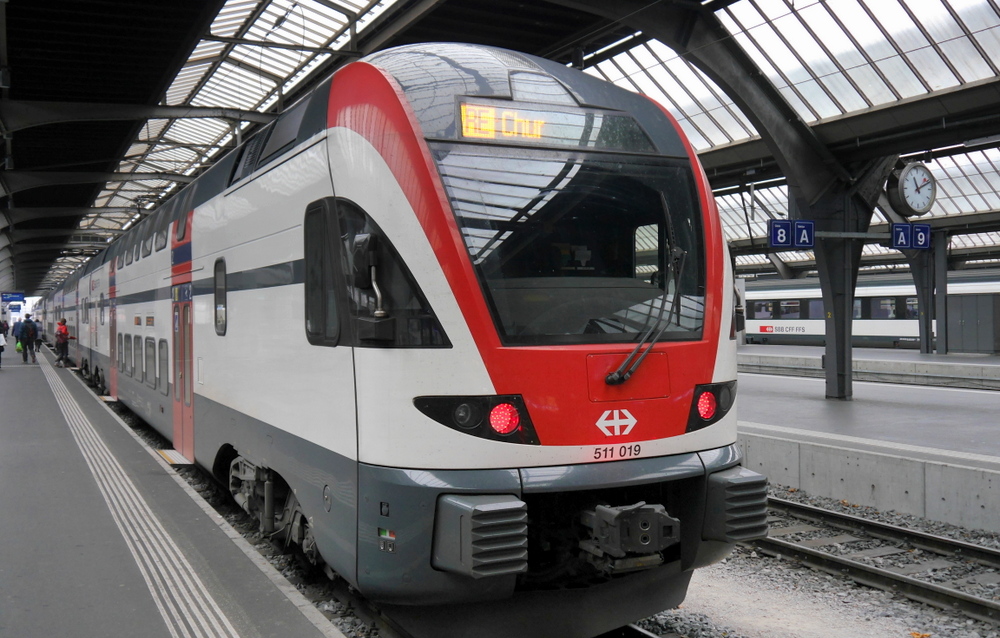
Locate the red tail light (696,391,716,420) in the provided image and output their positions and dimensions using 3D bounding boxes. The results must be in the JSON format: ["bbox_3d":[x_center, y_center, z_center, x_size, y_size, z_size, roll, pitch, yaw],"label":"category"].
[{"bbox_3d":[1.298,0.550,6.224,0.175,0.175,0.060,-1,1,-38],"label":"red tail light"}]

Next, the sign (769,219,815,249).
[{"bbox_3d":[5.160,-1.506,17.405,1.000,0.480,0.100,-1,1,-26],"label":"sign"}]

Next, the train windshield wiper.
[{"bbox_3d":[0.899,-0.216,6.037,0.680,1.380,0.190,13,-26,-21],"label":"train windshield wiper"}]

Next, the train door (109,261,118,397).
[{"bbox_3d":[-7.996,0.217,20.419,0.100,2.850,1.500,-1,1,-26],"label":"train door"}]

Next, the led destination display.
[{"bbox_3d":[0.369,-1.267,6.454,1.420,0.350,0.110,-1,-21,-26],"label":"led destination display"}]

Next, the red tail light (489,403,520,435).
[{"bbox_3d":[0.028,0.570,5.600,0.175,0.175,0.060,-1,0,-14],"label":"red tail light"}]

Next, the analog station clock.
[{"bbox_3d":[7.928,-2.500,18.910,1.000,1.000,0.300,-1,1,-26],"label":"analog station clock"}]

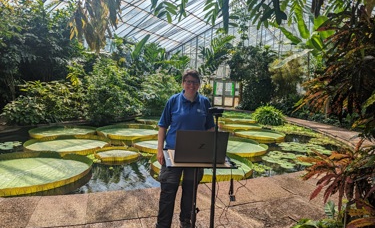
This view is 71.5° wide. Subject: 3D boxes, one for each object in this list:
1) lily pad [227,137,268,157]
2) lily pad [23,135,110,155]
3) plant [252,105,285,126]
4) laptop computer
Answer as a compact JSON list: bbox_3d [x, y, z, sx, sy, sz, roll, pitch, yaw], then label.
[{"bbox_3d":[1.081,0.906,7.210,2.150,0.140,2.150,2,5,0],"label":"lily pad"},{"bbox_3d":[-2.957,0.789,6.563,2.020,0.140,2.020,2,5,0],"label":"lily pad"},{"bbox_3d":[4.103,0.014,13.040,1.600,1.000,1.500,2,5,0],"label":"plant"},{"bbox_3d":[0.088,0.227,1.942,0.360,0.245,0.285,2,5,-5],"label":"laptop computer"}]

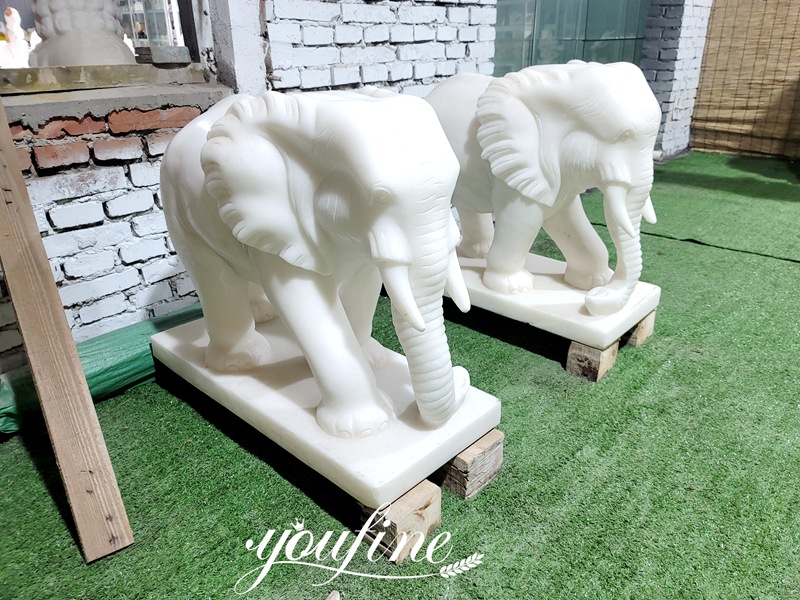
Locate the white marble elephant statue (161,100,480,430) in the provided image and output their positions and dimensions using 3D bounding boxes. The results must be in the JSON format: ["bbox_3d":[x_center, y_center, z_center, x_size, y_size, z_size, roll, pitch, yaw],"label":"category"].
[{"bbox_3d":[-0.179,-0.115,1.121,0.725,0.575,0.315,20,32,39],"label":"white marble elephant statue"}]

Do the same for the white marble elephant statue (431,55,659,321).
[{"bbox_3d":[0.343,-0.342,1.599,0.720,0.585,0.315,20,32,39],"label":"white marble elephant statue"}]

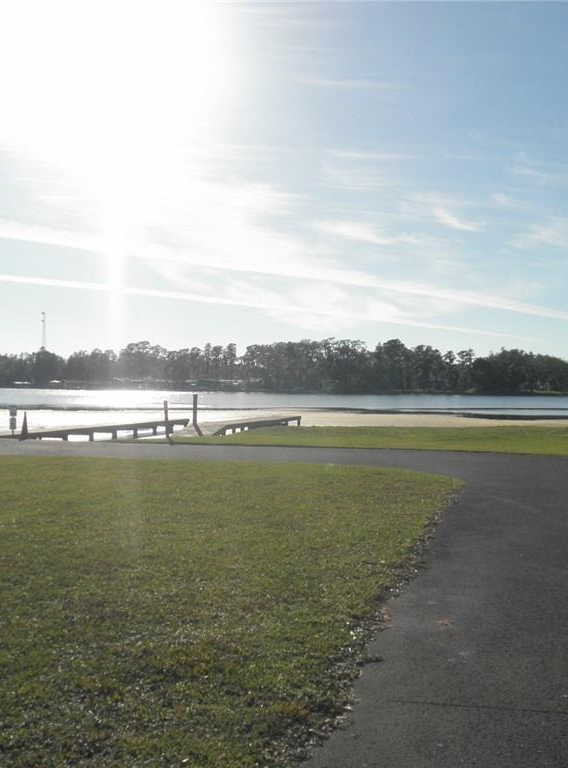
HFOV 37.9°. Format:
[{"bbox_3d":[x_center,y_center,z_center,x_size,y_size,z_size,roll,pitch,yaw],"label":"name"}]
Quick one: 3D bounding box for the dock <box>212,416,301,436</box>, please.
[{"bbox_3d":[-1.500,1.750,33.000,1.800,0.600,11.300,1,0,16],"label":"dock"}]

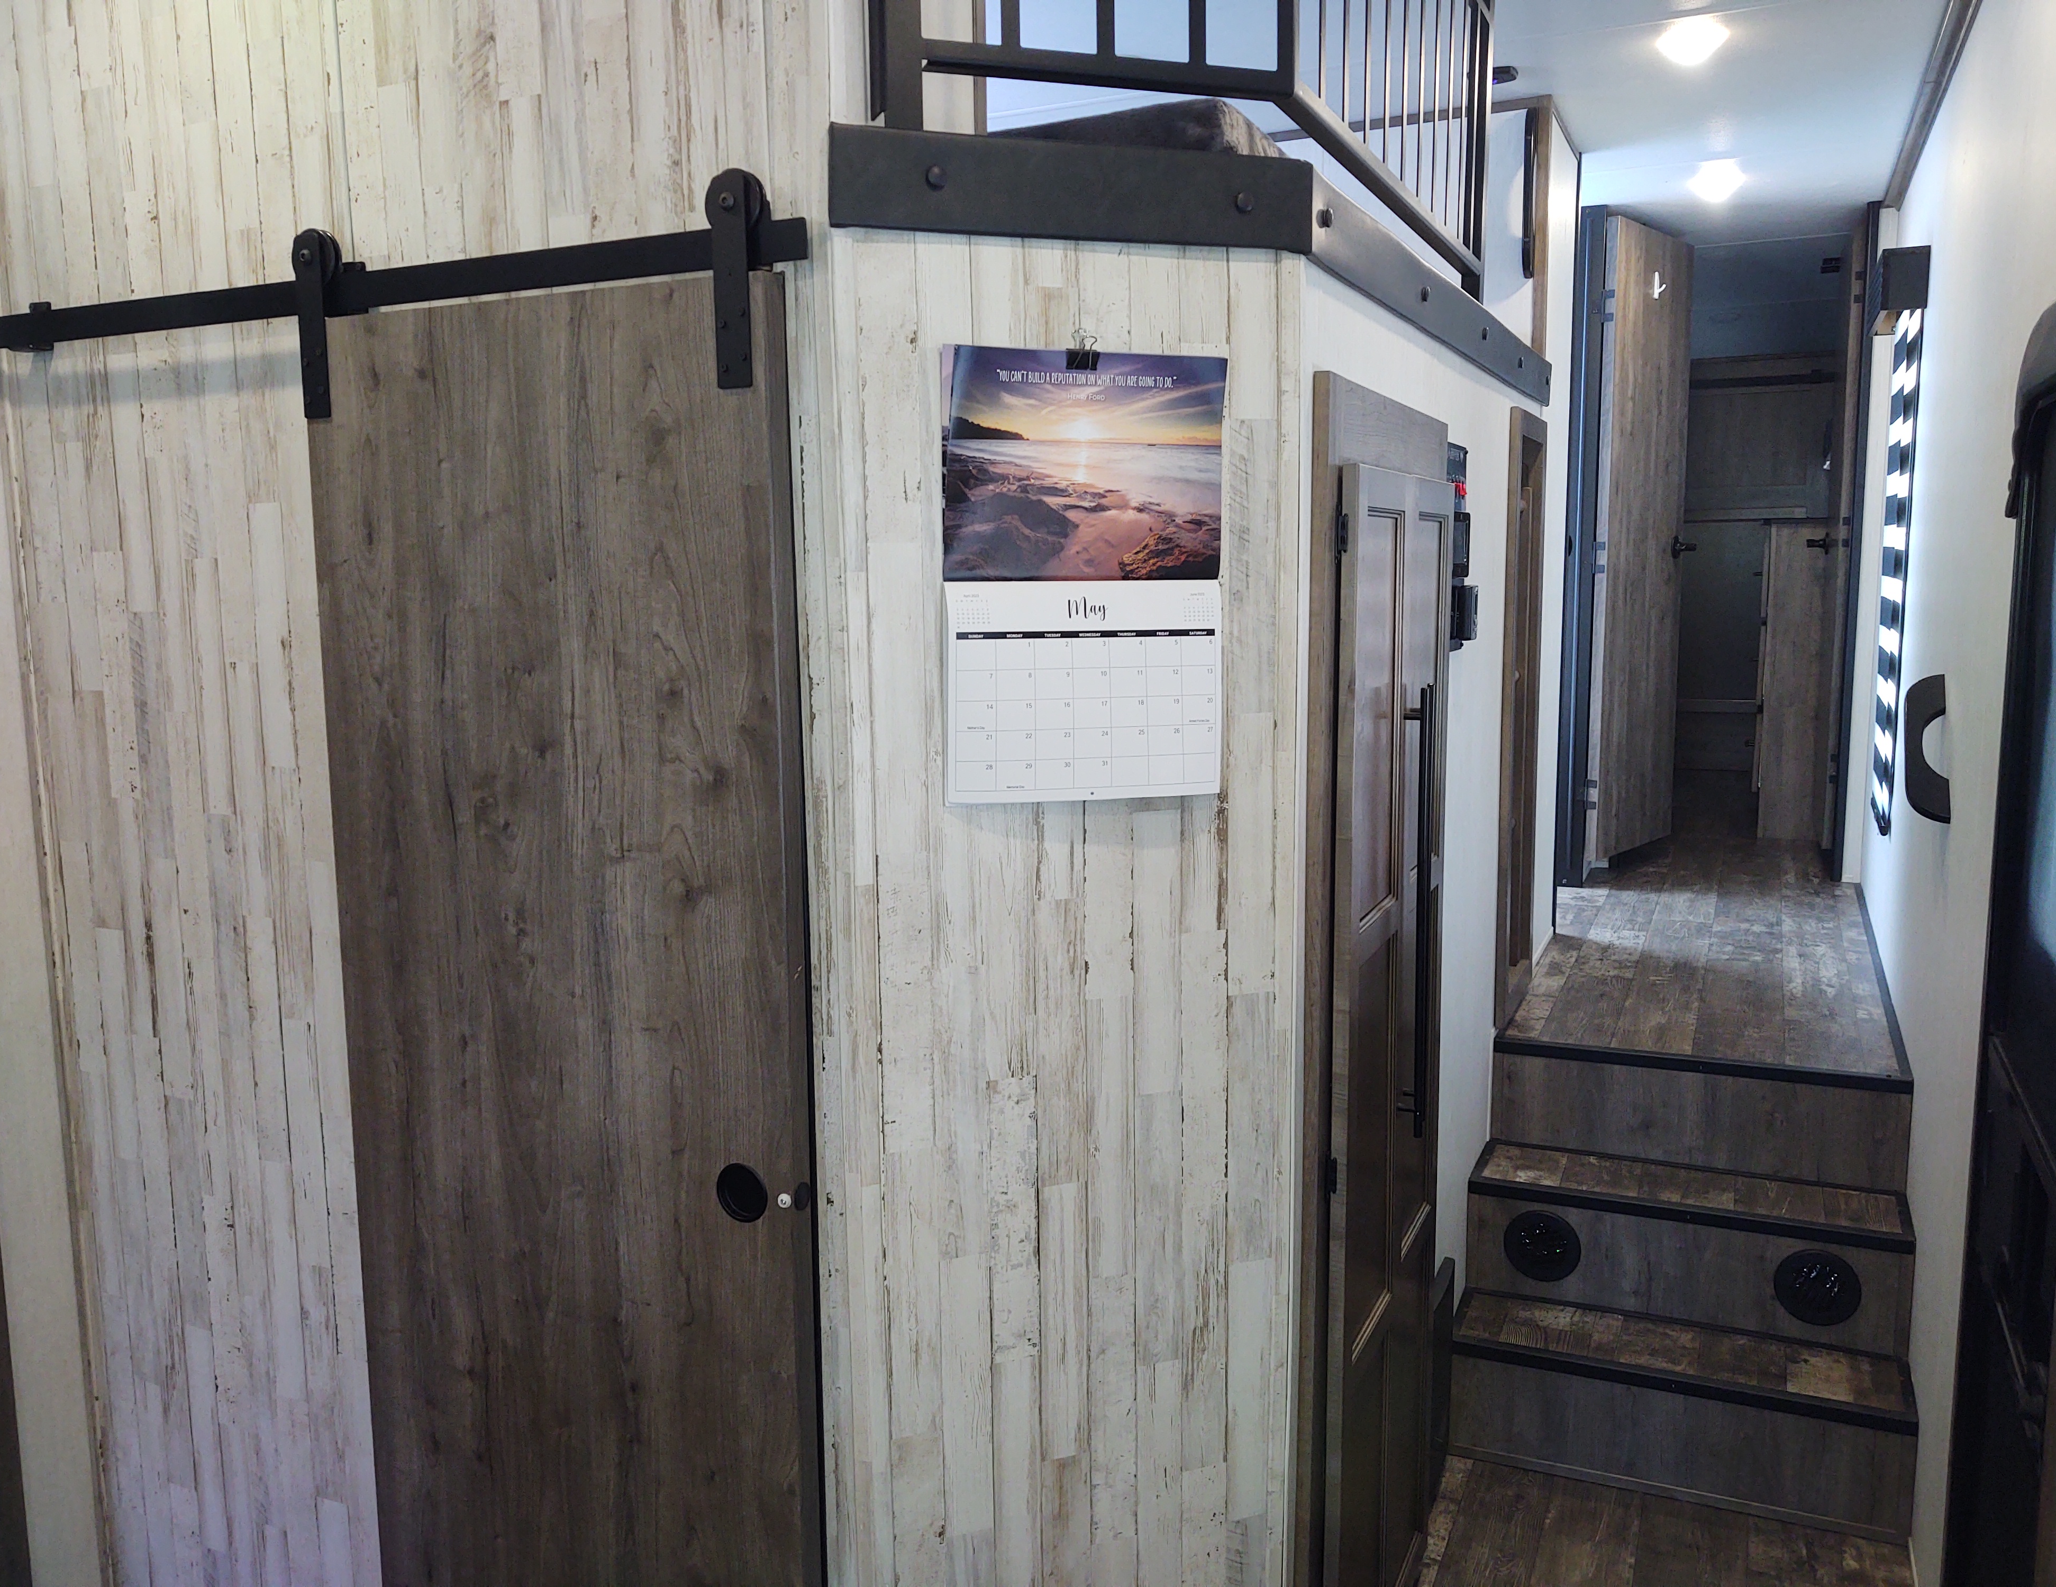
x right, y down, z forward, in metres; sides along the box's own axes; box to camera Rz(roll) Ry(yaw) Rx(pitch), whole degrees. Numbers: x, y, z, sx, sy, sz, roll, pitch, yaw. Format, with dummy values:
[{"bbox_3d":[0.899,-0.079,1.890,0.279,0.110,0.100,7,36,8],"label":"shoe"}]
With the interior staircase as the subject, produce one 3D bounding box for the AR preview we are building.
[{"bbox_3d":[1.143,0.811,2.882,0.705,0.625,0.505,3,9,24],"label":"interior staircase"}]

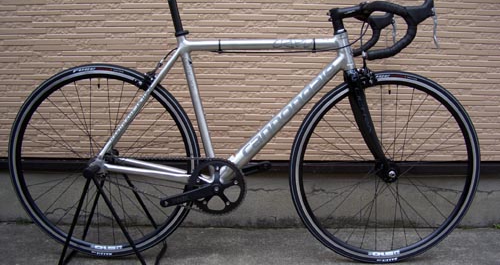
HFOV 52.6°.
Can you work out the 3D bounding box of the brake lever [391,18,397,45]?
[{"bbox_3d":[0.528,-0.360,1.843,0.024,0.120,0.017,-7,8,1],"label":"brake lever"}]

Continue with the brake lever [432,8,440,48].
[{"bbox_3d":[0.533,-0.298,1.450,0.024,0.122,0.017,-7,8,1],"label":"brake lever"}]

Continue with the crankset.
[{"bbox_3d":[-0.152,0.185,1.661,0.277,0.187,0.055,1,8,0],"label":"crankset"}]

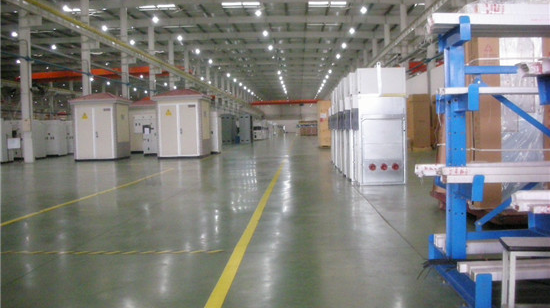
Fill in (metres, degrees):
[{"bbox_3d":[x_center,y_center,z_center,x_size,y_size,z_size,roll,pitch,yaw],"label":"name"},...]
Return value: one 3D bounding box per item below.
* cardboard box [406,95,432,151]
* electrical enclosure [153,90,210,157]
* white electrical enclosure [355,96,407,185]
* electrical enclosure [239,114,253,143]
[{"bbox_3d":[6.639,-1.403,25.751,0.750,2.500,1.300,-1,2,3],"label":"cardboard box"},{"bbox_3d":[-3.771,-1.212,22.853,1.940,2.700,2.200,-1,2,3],"label":"electrical enclosure"},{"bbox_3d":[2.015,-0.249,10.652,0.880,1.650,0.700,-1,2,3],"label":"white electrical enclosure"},{"bbox_3d":[-2.285,-1.912,43.647,0.830,2.250,1.300,-1,2,3],"label":"electrical enclosure"}]

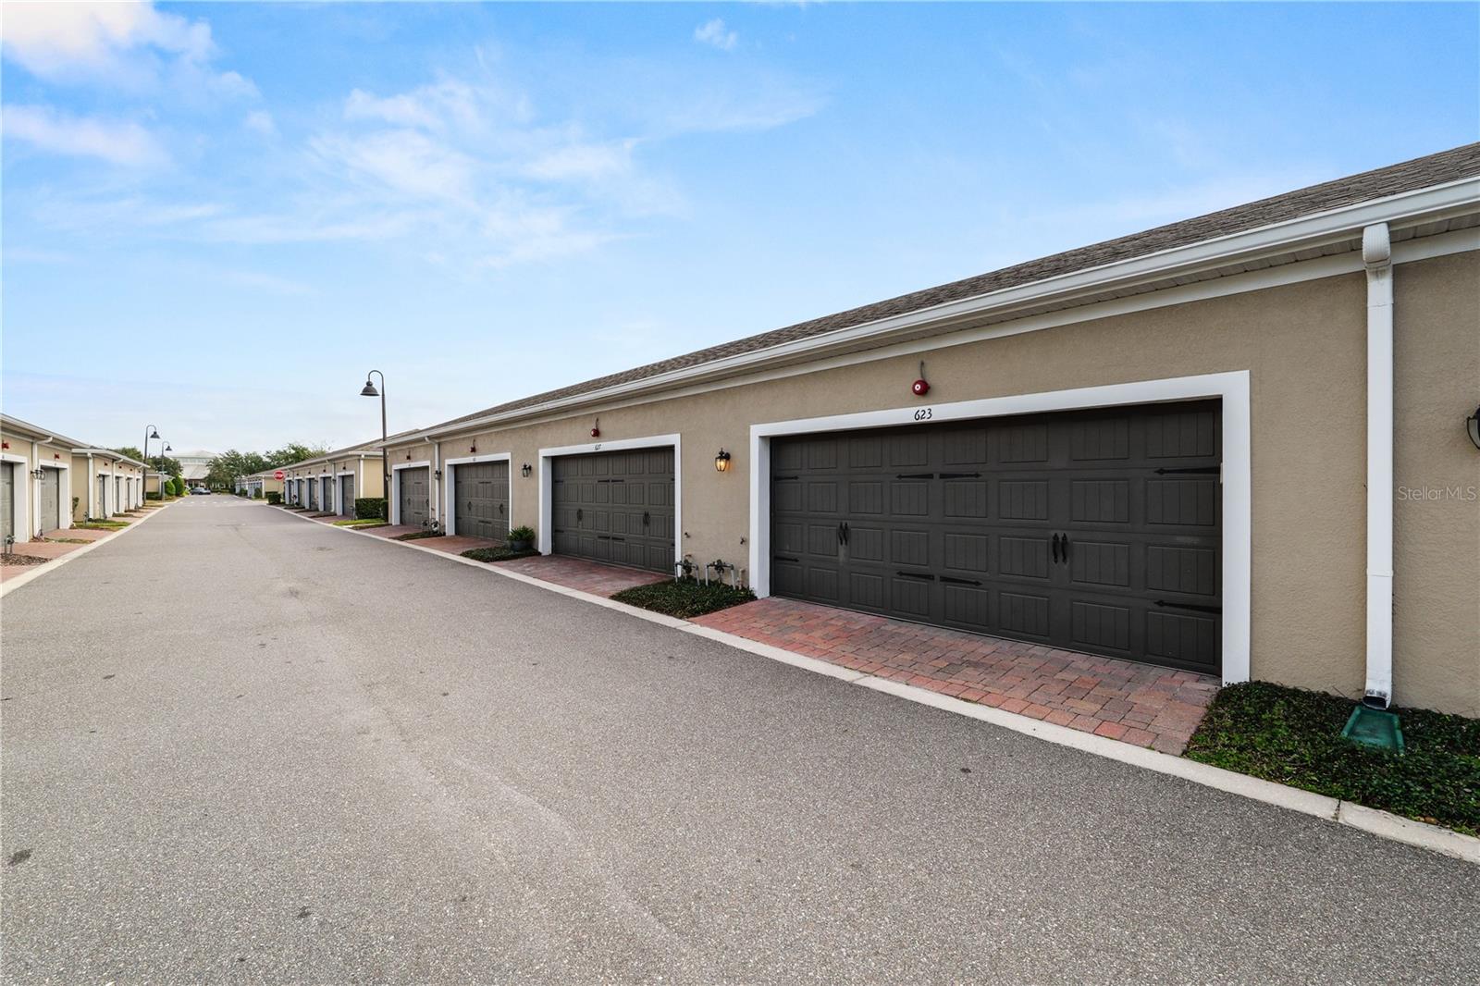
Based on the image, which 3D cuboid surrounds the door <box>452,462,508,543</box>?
[{"bbox_3d":[-7.081,0.249,15.955,0.080,2.140,4.850,0,1,-43],"label":"door"}]

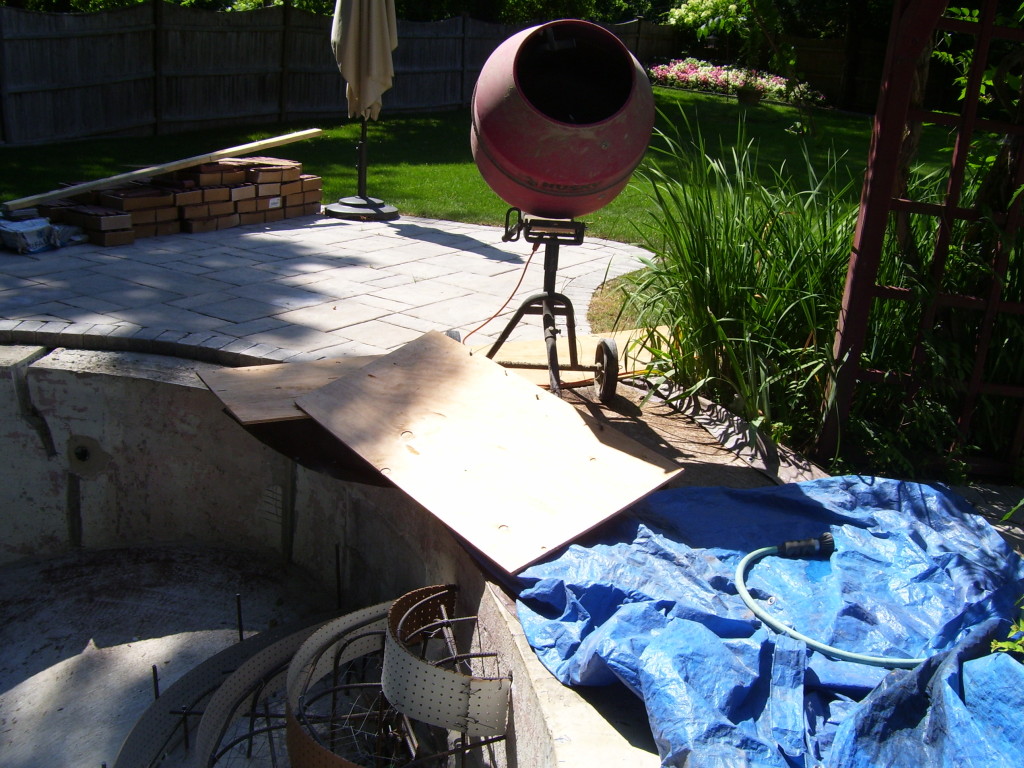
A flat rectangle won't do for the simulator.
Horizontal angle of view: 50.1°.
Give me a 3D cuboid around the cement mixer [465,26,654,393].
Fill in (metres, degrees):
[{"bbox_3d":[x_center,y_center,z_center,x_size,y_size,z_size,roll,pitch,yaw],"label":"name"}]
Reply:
[{"bbox_3d":[0.135,-0.572,3.951,0.680,1.400,0.820,2,18,-3],"label":"cement mixer"}]

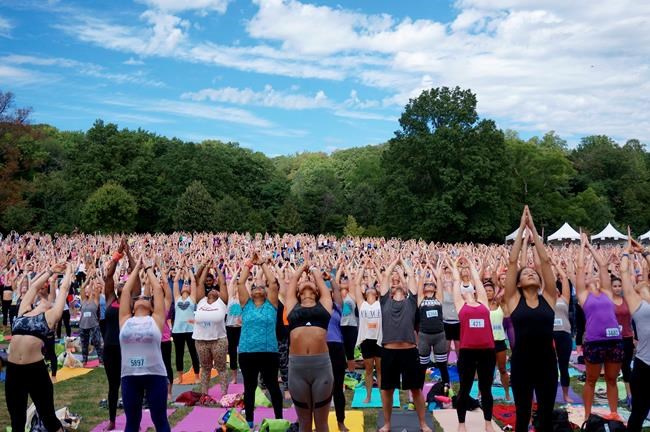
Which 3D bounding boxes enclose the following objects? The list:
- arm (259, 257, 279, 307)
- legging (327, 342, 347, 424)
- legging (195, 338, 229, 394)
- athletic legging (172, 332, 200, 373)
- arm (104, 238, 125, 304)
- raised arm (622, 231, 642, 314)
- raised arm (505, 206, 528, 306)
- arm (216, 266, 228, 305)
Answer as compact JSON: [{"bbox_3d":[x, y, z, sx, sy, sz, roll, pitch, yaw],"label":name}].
[{"bbox_3d":[-0.619,0.718,8.300,0.210,0.530,0.200,0,-5,3],"label":"arm"},{"bbox_3d":[0.079,1.758,7.950,0.320,0.870,0.270,0,-5,0],"label":"legging"},{"bbox_3d":[-1.574,2.064,10.600,0.420,0.840,0.300,0,-5,0],"label":"legging"},{"bbox_3d":[-2.203,2.155,12.050,0.430,0.700,0.280,0,-3,3],"label":"athletic legging"},{"bbox_3d":[-2.237,0.590,8.050,0.140,0.680,0.170,6,-16,0],"label":"arm"},{"bbox_3d":[2.790,0.504,6.875,0.140,0.740,0.180,3,-12,0],"label":"raised arm"},{"bbox_3d":[1.434,0.303,5.675,0.130,0.730,0.170,10,-11,0],"label":"raised arm"},{"bbox_3d":[-1.421,0.963,10.500,0.160,0.530,0.200,0,-5,3],"label":"arm"}]

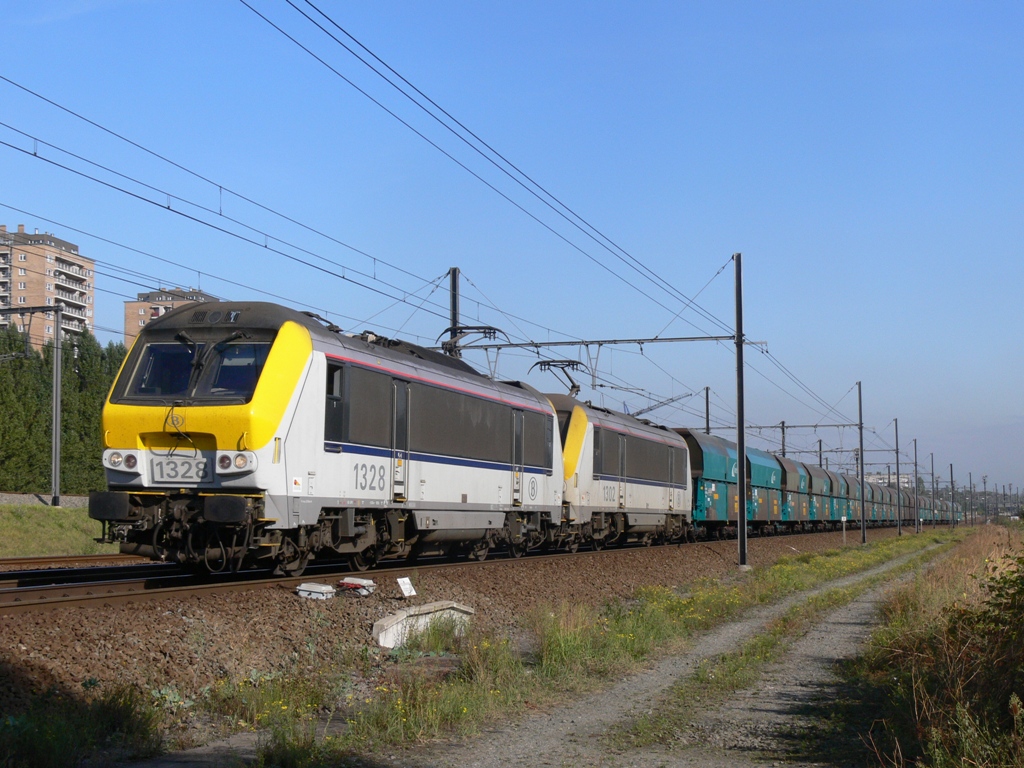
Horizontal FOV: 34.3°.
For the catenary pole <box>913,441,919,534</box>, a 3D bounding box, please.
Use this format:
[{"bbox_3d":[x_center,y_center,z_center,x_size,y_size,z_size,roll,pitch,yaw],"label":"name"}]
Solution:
[{"bbox_3d":[45.617,11.554,186.660,0.270,10.610,0.270,-2,-5,16],"label":"catenary pole"}]

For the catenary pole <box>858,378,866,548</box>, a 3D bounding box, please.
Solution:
[{"bbox_3d":[22.794,5.068,107.738,0.270,10.540,0.270,-2,-5,16],"label":"catenary pole"}]

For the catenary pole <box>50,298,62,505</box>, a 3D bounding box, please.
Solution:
[{"bbox_3d":[-17.746,0.816,64.662,0.220,7.860,0.220,-2,-5,16],"label":"catenary pole"}]

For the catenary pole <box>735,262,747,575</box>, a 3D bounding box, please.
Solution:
[{"bbox_3d":[7.744,0.811,56.120,0.270,10.590,0.270,-2,-5,16],"label":"catenary pole"}]

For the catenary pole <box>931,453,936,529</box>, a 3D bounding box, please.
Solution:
[{"bbox_3d":[58.668,14.915,230.526,0.270,10.430,0.270,-2,-5,16],"label":"catenary pole"}]

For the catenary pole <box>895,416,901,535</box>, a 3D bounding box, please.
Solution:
[{"bbox_3d":[34.702,8.383,148.798,0.270,10.510,0.270,-2,-5,16],"label":"catenary pole"}]

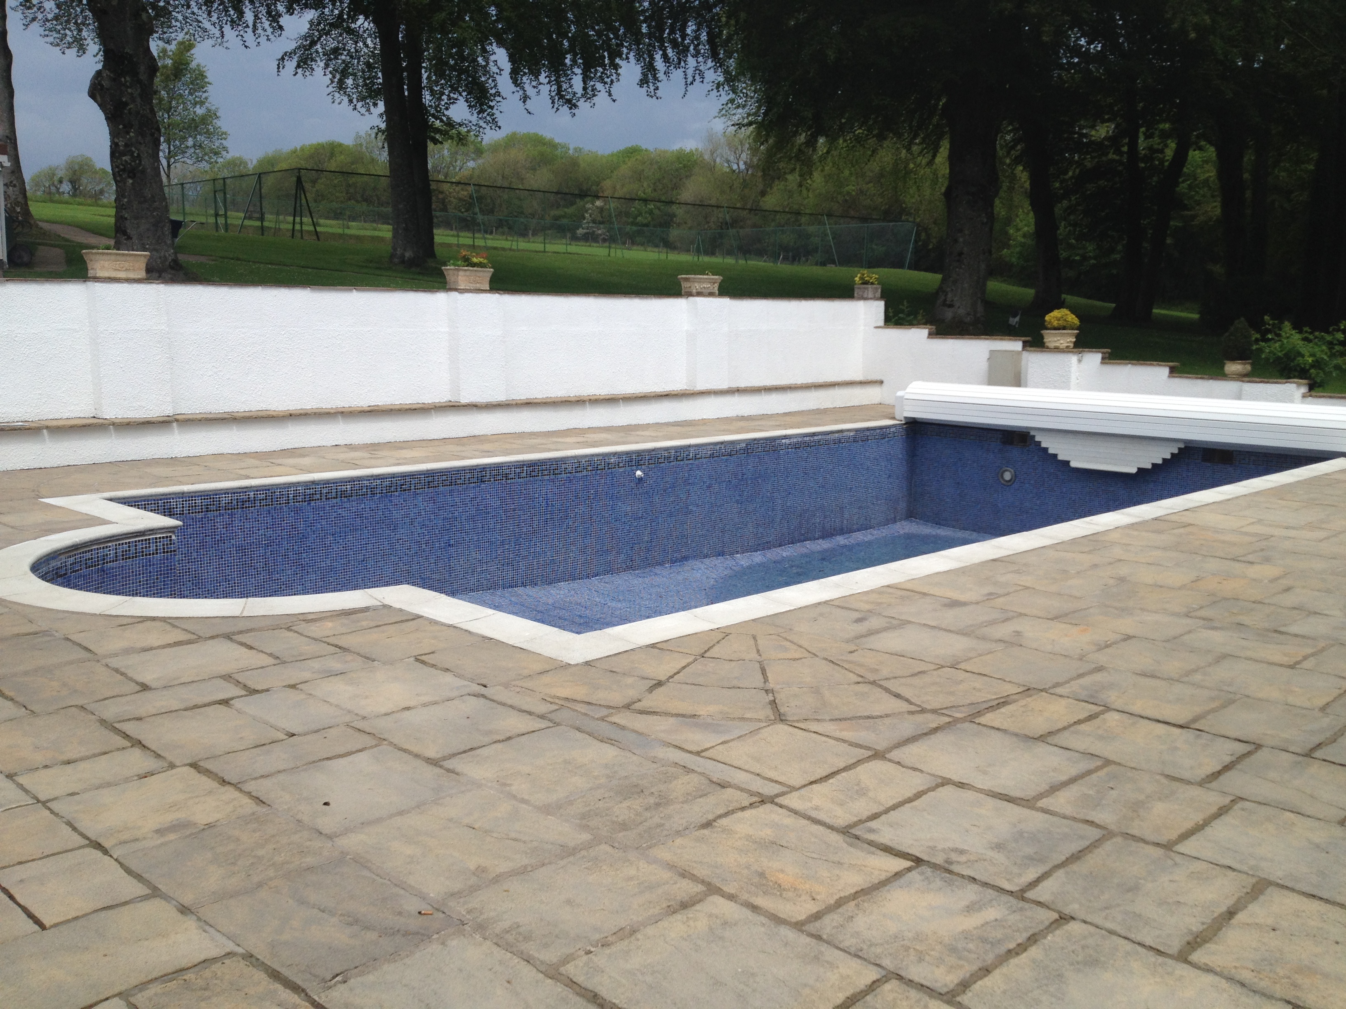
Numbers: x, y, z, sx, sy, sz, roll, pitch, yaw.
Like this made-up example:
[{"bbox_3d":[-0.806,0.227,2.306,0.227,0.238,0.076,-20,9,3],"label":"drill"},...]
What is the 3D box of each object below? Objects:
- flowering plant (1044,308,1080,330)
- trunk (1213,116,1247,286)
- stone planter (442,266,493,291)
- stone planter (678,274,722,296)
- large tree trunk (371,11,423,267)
[{"bbox_3d":[5.550,-2.646,19.400,0.492,0.300,0.492,1,8,0],"label":"flowering plant"},{"bbox_3d":[12.212,-6.504,29.722,0.680,3.801,0.680,1,8,0],"label":"trunk"},{"bbox_3d":[-2.546,-2.807,16.895,0.320,0.280,0.580,8,11,41],"label":"stone planter"},{"bbox_3d":[0.405,-3.239,20.170,0.330,0.285,0.610,8,11,41],"label":"stone planter"},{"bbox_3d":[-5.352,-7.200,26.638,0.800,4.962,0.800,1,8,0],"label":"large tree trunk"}]

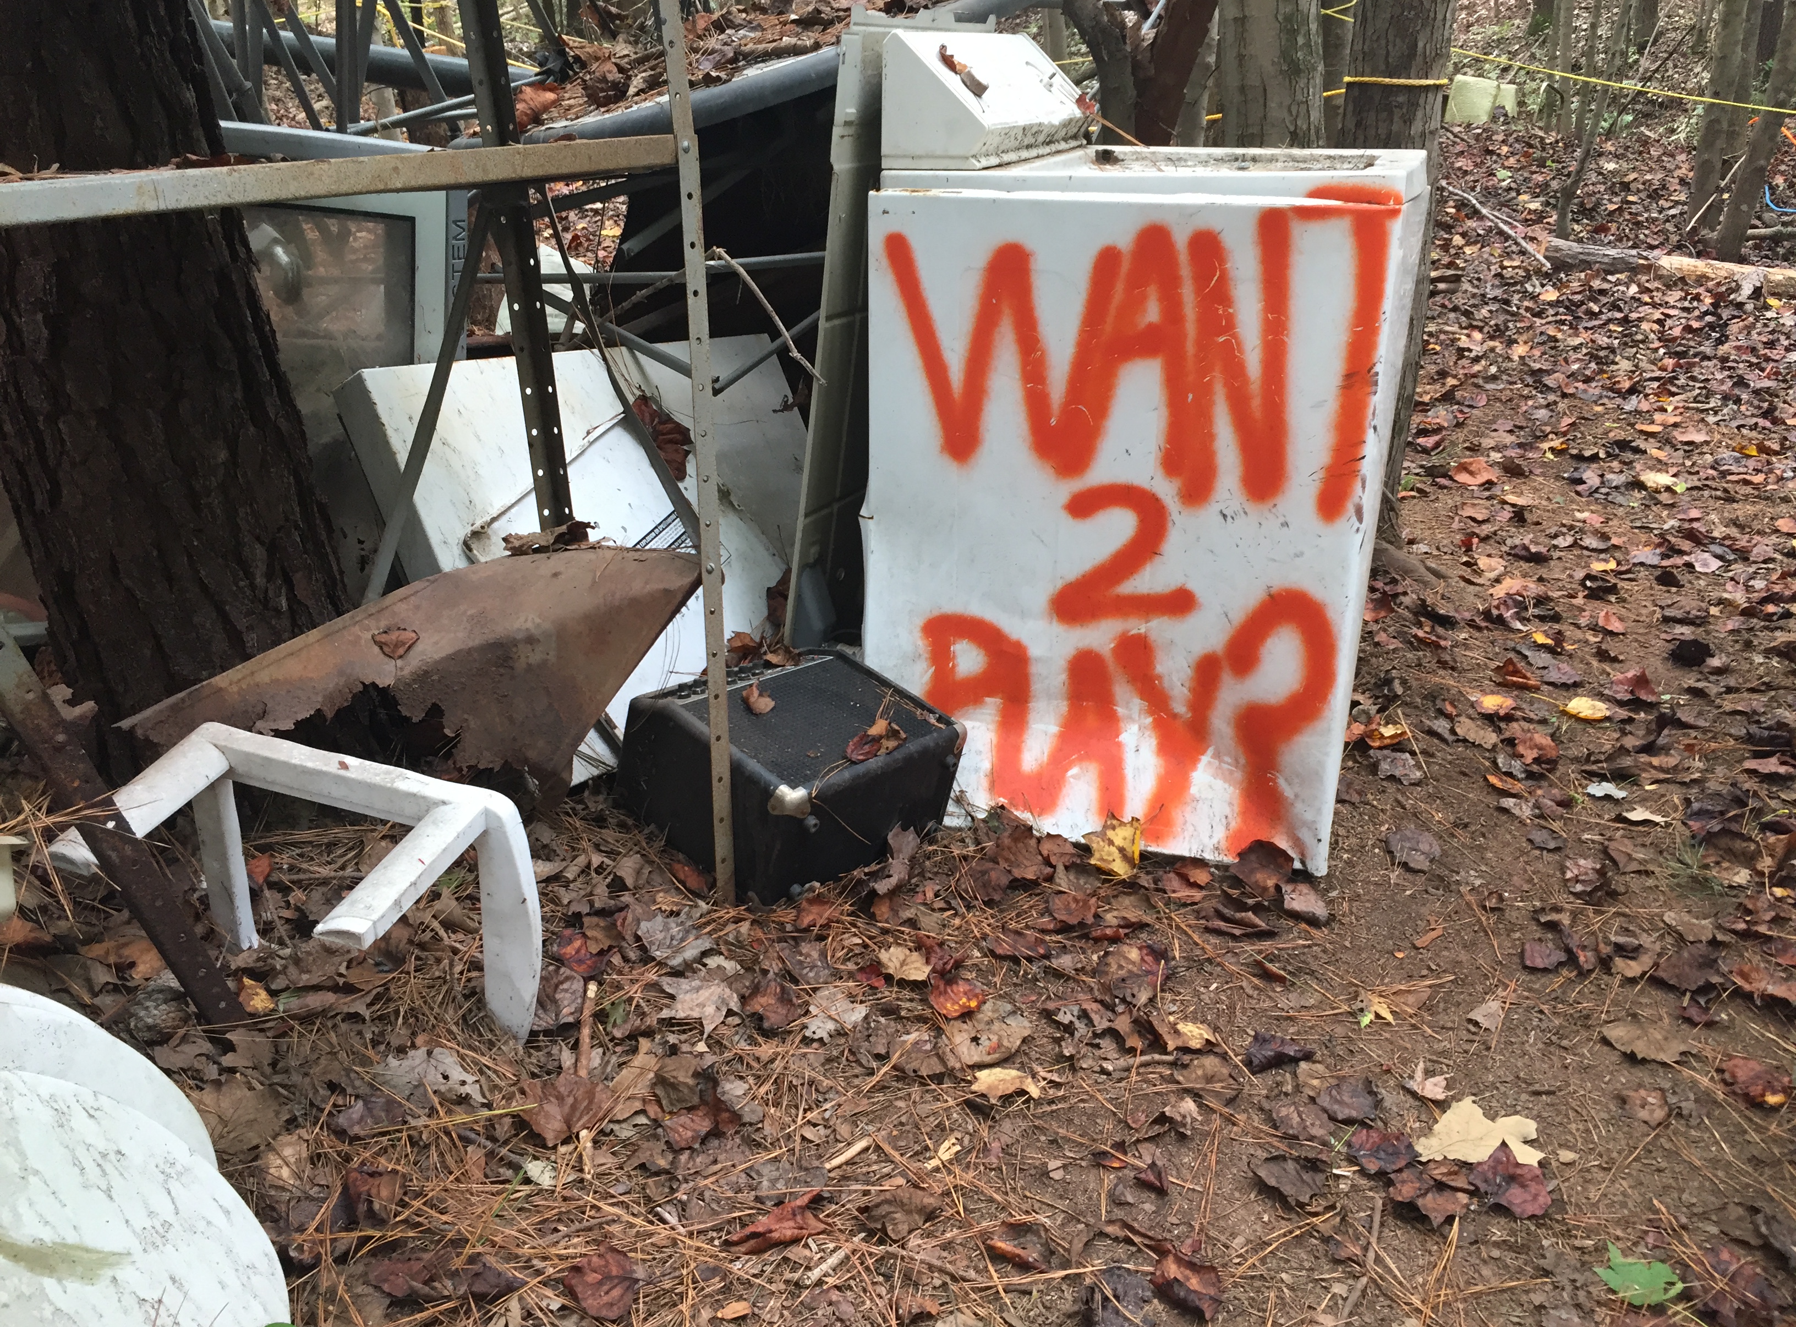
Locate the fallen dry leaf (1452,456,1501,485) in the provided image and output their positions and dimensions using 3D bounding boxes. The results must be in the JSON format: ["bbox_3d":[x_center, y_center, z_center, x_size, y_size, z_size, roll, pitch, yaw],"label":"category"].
[{"bbox_3d":[1.425,-0.472,3.725,0.115,0.045,0.095,0,23,0],"label":"fallen dry leaf"}]

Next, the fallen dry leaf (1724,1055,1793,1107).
[{"bbox_3d":[0.919,0.447,1.612,0.056,0.024,0.067,-21,31,-40],"label":"fallen dry leaf"}]

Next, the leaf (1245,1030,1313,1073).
[{"bbox_3d":[0.424,0.435,1.674,0.073,0.022,0.045,-6,22,-14],"label":"leaf"}]

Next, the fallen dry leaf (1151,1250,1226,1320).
[{"bbox_3d":[0.261,0.560,1.353,0.060,0.027,0.048,14,26,32],"label":"fallen dry leaf"}]

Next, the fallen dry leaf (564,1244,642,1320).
[{"bbox_3d":[-0.266,0.570,1.389,0.060,0.020,0.070,-19,31,-35],"label":"fallen dry leaf"}]

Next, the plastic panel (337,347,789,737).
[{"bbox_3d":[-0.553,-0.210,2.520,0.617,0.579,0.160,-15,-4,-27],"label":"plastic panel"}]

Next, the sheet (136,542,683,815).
[{"bbox_3d":[-0.683,0.024,2.200,0.808,0.323,0.220,-7,-5,-1],"label":"sheet"}]

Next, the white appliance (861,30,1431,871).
[{"bbox_3d":[0.393,-0.368,2.265,0.655,1.084,0.675,7,23,18],"label":"white appliance"}]

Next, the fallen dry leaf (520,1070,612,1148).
[{"bbox_3d":[-0.361,0.468,1.610,0.083,0.020,0.108,-21,32,-38],"label":"fallen dry leaf"}]

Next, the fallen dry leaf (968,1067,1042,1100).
[{"bbox_3d":[0.115,0.457,1.641,0.078,0.015,0.038,-2,25,-4],"label":"fallen dry leaf"}]

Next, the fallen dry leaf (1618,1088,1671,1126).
[{"bbox_3d":[0.800,0.471,1.613,0.050,0.012,0.056,12,27,24],"label":"fallen dry leaf"}]

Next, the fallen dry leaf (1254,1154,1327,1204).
[{"bbox_3d":[0.393,0.513,1.518,0.065,0.015,0.052,22,32,39],"label":"fallen dry leaf"}]

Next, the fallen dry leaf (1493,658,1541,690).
[{"bbox_3d":[1.050,0.022,2.567,0.060,0.030,0.083,-11,27,-23],"label":"fallen dry leaf"}]

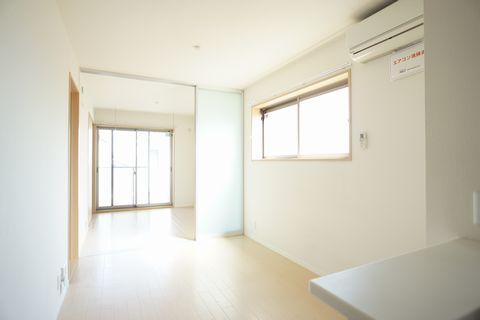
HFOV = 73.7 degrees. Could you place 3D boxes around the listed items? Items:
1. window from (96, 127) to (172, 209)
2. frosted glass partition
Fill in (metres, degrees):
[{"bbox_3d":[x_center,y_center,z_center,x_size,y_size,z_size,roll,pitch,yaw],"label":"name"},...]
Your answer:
[{"bbox_3d":[-2.540,0.205,7.770,1.860,2.030,0.120,0,0,-24],"label":"window"},{"bbox_3d":[-0.315,0.045,5.080,0.800,2.380,0.060,0,0,-25],"label":"frosted glass partition"}]

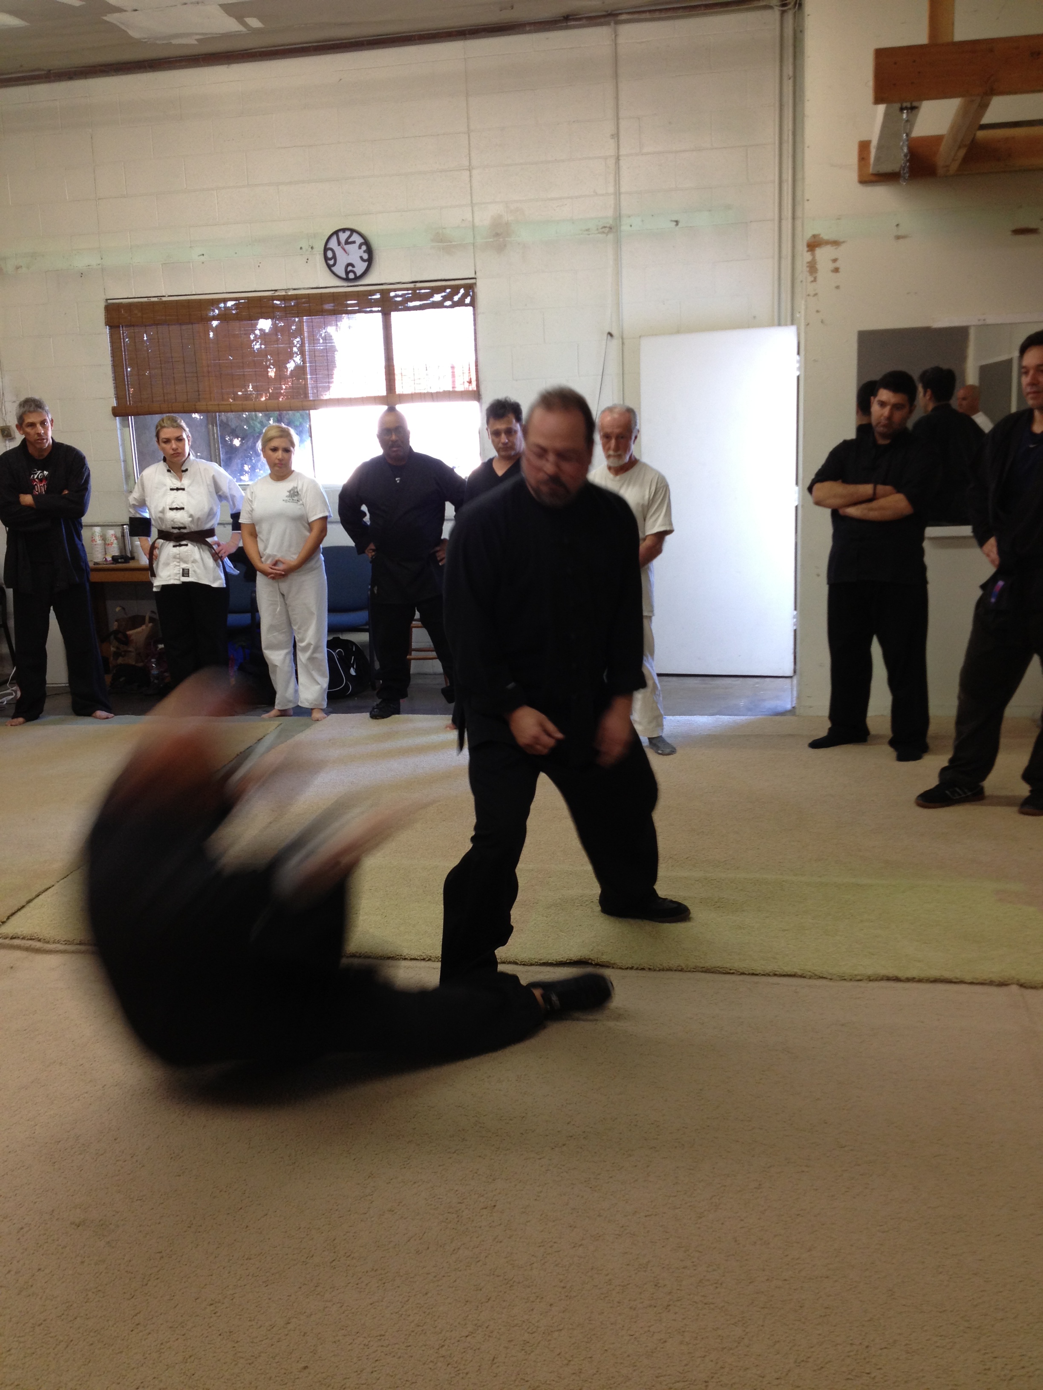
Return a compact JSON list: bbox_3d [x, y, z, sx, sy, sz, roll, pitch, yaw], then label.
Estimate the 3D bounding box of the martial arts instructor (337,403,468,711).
[{"bbox_3d":[-0.627,-0.725,7.660,0.710,1.670,0.480,0,12,9],"label":"martial arts instructor"}]

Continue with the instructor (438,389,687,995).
[{"bbox_3d":[0.124,-0.027,4.106,0.750,1.700,0.780,-4,11,-7],"label":"instructor"}]

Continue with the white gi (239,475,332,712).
[{"bbox_3d":[-1.258,-0.561,7.761,0.490,1.335,0.300,-3,11,-3],"label":"white gi"}]

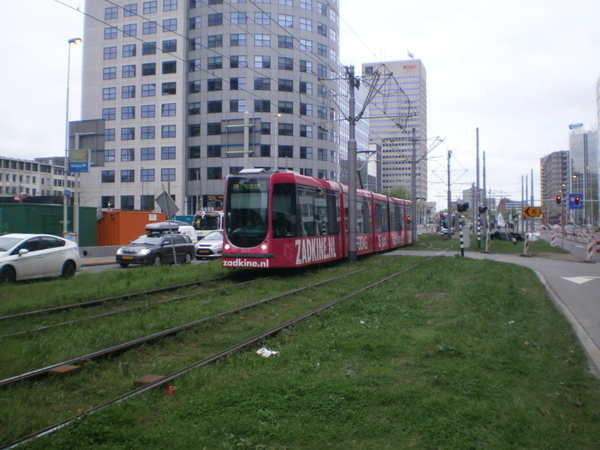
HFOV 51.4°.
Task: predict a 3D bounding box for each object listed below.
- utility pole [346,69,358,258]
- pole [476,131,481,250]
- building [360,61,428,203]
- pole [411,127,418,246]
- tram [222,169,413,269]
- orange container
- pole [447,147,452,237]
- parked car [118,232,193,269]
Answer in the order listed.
[{"bbox_3d":[2.210,-2.500,26.000,0.360,8.210,0.360,0,0,0],"label":"utility pole"},{"bbox_3d":[15.540,-3.450,54.500,0.300,9.960,0.300,0,0,0],"label":"pole"},{"bbox_3d":[57.100,-46.000,373.000,33.900,95.300,30.000,0,0,17],"label":"building"},{"bbox_3d":[8.050,-2.640,43.700,0.330,8.370,0.330,0,0,0],"label":"pole"},{"bbox_3d":[3.300,-0.080,34.100,2.450,3.350,30.200,0,0,19],"label":"tram"},{"bbox_3d":[-12.600,0.400,46.200,2.440,2.590,6.060,0,0,19],"label":"orange container"},{"bbox_3d":[15.960,-3.250,66.500,0.340,9.590,0.340,0,0,0],"label":"pole"},{"bbox_3d":[-6.350,1.110,28.000,1.720,1.520,4.410,0,0,19],"label":"parked car"}]

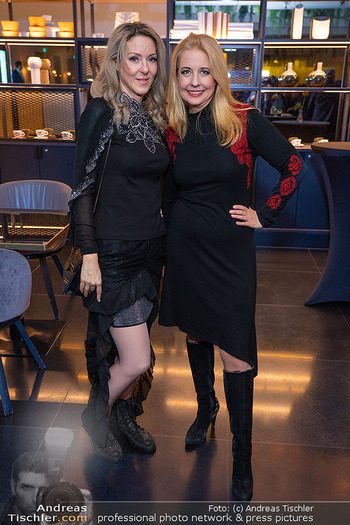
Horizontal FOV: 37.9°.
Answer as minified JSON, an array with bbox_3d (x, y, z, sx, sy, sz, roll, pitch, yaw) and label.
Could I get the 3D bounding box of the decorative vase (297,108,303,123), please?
[{"bbox_3d":[1.625,-1.895,6.624,0.084,0.175,0.084,2,19,5],"label":"decorative vase"}]

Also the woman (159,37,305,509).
[{"bbox_3d":[0.200,0.049,1.915,0.580,1.670,0.460,2,19,5],"label":"woman"}]

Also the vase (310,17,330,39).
[{"bbox_3d":[1.367,-2.182,4.753,0.166,0.199,0.141,2,19,5],"label":"vase"}]

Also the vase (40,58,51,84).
[{"bbox_3d":[-1.338,-1.975,5.299,0.140,0.248,0.140,2,19,5],"label":"vase"}]

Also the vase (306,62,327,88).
[{"bbox_3d":[1.386,-1.795,4.881,0.145,0.222,0.145,2,19,5],"label":"vase"}]

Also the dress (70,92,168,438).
[{"bbox_3d":[-0.206,0.095,2.016,0.410,1.440,0.360,-6,20,-20],"label":"dress"}]

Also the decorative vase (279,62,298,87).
[{"bbox_3d":[1.104,-1.804,4.906,0.151,0.223,0.151,2,19,5],"label":"decorative vase"}]

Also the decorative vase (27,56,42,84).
[{"bbox_3d":[-1.400,-1.916,5.113,0.145,0.261,0.145,2,19,5],"label":"decorative vase"}]

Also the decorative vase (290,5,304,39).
[{"bbox_3d":[1.151,-2.240,4.755,0.107,0.302,0.107,2,19,5],"label":"decorative vase"}]

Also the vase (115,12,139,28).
[{"bbox_3d":[-0.460,-2.273,4.901,0.243,0.232,0.231,2,19,5],"label":"vase"}]

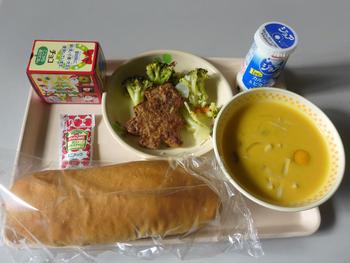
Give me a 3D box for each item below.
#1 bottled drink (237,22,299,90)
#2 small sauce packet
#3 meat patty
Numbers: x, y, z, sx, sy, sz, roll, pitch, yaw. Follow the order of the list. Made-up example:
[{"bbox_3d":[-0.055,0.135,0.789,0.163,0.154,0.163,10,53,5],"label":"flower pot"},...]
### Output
[{"bbox_3d":[0.116,-0.089,0.368,0.051,0.091,0.051,10,63,1],"label":"bottled drink"},{"bbox_3d":[-0.119,0.011,0.346,0.043,0.010,0.074,-4,64,-6],"label":"small sauce packet"},{"bbox_3d":[-0.025,-0.019,0.356,0.073,0.017,0.093,-1,63,-5],"label":"meat patty"}]

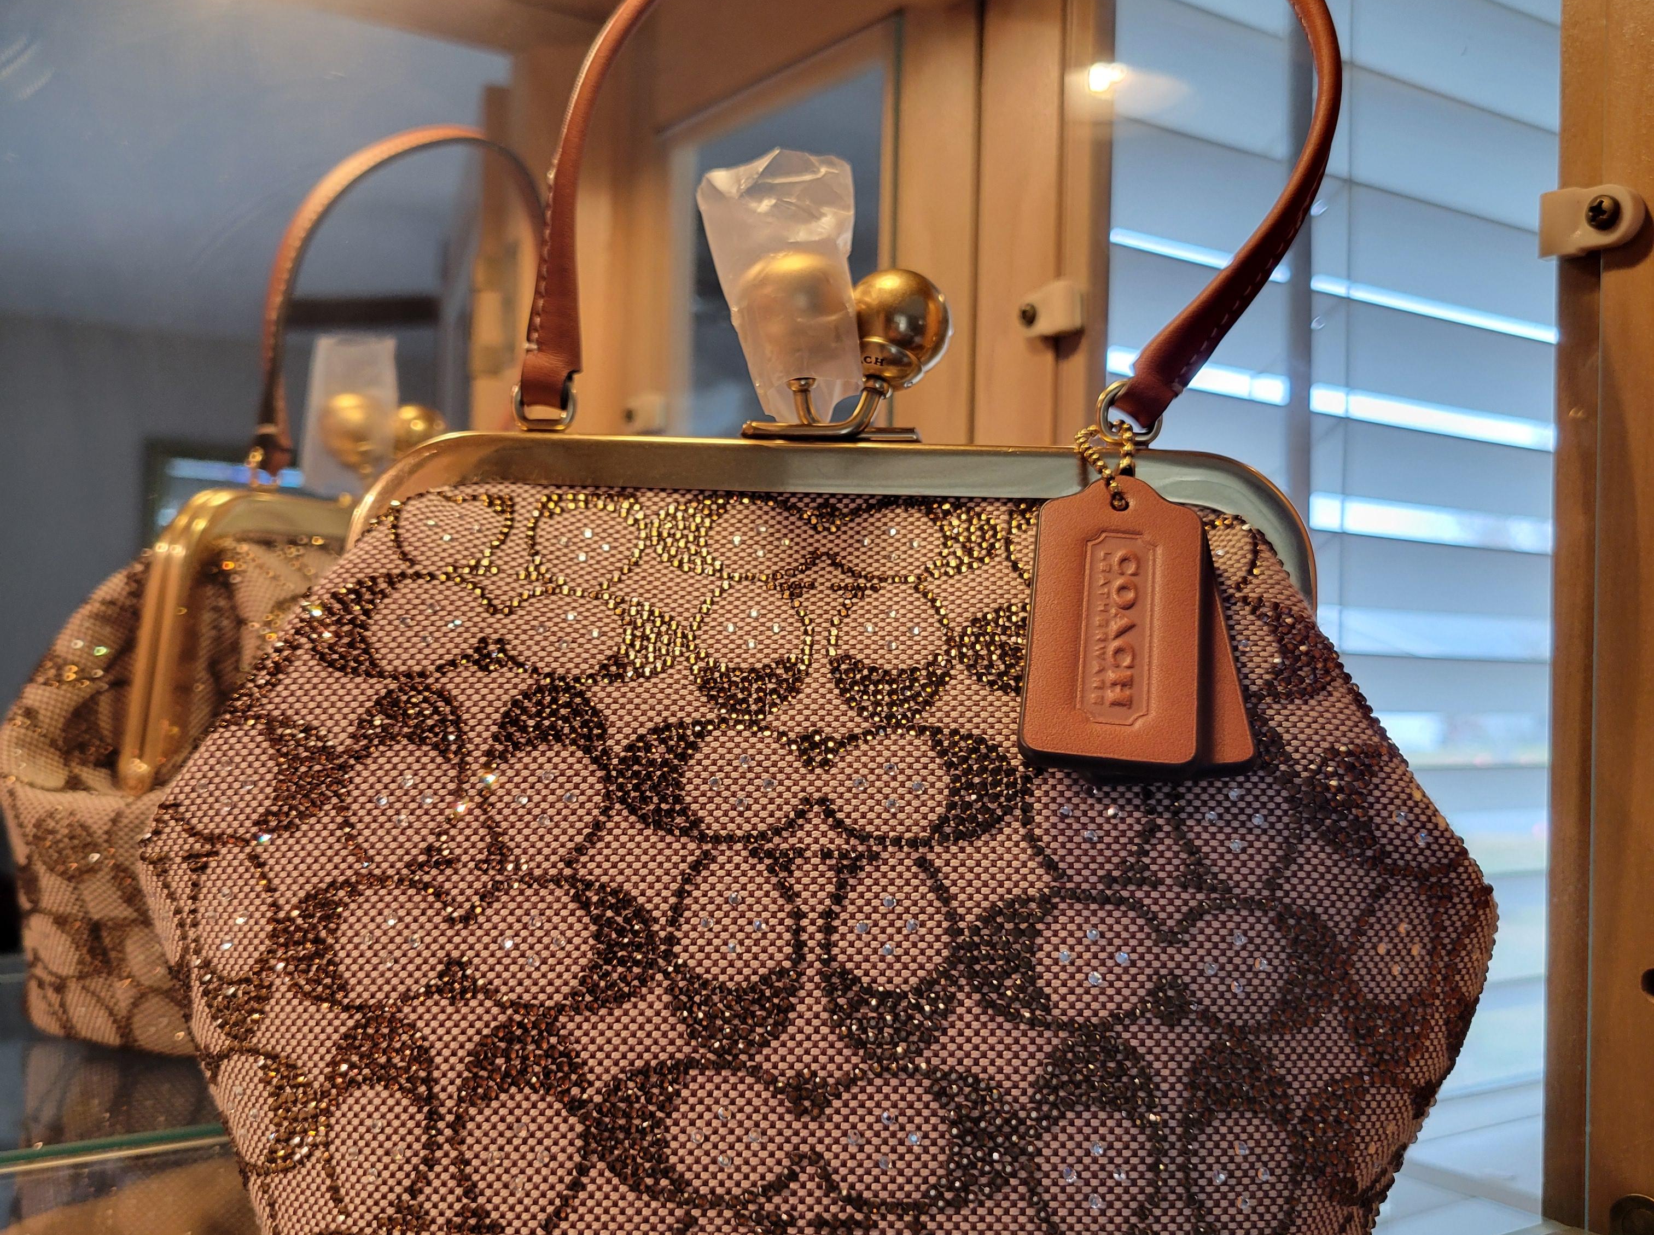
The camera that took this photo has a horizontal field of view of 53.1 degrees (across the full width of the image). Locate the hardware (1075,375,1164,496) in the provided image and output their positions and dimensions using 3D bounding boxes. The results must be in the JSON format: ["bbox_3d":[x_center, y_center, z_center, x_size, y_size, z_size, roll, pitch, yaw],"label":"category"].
[{"bbox_3d":[0.055,-0.034,0.313,0.017,0.022,0.009,1,-1,1],"label":"hardware"}]

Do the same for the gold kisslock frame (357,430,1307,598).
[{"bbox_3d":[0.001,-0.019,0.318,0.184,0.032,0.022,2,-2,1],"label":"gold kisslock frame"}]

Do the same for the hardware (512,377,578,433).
[{"bbox_3d":[-0.054,-0.041,0.320,0.013,0.011,0.004,1,-1,1],"label":"hardware"}]

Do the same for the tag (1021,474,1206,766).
[{"bbox_3d":[0.052,-0.001,0.296,0.030,0.052,0.005,5,-18,0],"label":"tag"}]

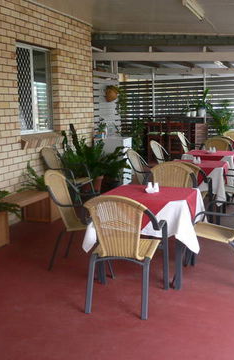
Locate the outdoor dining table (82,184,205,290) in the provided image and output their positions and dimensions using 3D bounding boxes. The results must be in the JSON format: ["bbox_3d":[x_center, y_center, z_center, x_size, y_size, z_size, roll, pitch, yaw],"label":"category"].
[{"bbox_3d":[0.301,0.475,4.405,0.866,0.745,0.815,2,9,20],"label":"outdoor dining table"}]

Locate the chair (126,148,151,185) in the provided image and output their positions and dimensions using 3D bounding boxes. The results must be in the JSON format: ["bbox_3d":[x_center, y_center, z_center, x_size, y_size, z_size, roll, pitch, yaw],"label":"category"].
[{"bbox_3d":[0.502,0.054,6.579,0.700,0.890,0.570,2,9,20],"label":"chair"}]

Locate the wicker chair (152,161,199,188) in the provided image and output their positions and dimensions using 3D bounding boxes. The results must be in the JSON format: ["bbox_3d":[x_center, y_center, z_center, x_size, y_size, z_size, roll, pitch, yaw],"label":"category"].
[{"bbox_3d":[0.488,0.302,4.957,0.570,0.890,0.700,2,9,20],"label":"wicker chair"}]

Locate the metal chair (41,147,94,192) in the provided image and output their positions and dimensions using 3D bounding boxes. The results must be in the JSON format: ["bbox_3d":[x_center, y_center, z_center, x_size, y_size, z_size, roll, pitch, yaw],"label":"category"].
[{"bbox_3d":[-0.681,0.030,6.833,0.700,0.890,0.570,2,9,20],"label":"metal chair"}]

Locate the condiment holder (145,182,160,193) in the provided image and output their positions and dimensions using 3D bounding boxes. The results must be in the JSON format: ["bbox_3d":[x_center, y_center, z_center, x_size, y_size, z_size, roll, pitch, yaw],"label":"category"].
[{"bbox_3d":[0.314,0.067,4.304,0.121,0.091,0.070,2,9,20],"label":"condiment holder"}]

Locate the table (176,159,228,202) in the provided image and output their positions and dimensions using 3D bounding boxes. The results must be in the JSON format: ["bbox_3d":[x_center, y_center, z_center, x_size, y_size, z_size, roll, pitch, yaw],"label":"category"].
[{"bbox_3d":[1.050,0.156,6.397,0.740,0.730,0.740,2,9,20],"label":"table"}]

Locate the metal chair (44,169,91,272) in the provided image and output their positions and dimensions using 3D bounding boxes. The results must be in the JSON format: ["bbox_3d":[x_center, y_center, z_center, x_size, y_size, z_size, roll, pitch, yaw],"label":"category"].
[{"bbox_3d":[-0.287,0.379,4.519,0.700,0.890,0.570,2,9,20],"label":"metal chair"}]

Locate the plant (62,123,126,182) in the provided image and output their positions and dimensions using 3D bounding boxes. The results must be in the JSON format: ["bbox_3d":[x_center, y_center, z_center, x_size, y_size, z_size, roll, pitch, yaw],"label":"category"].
[{"bbox_3d":[-0.310,-0.306,7.807,0.900,1.150,1.050,2,9,20],"label":"plant"}]

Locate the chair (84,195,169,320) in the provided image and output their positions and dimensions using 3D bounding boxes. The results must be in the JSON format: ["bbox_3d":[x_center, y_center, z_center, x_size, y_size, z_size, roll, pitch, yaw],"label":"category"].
[{"bbox_3d":[0.086,0.500,3.751,0.554,0.891,0.685,2,9,20],"label":"chair"}]

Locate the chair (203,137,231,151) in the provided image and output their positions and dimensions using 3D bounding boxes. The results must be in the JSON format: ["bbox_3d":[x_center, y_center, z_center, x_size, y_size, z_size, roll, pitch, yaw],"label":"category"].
[{"bbox_3d":[1.788,-0.257,8.590,0.564,0.906,0.664,2,9,20],"label":"chair"}]

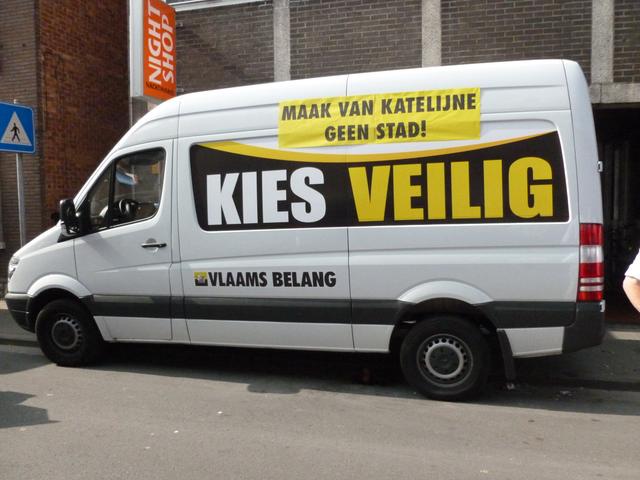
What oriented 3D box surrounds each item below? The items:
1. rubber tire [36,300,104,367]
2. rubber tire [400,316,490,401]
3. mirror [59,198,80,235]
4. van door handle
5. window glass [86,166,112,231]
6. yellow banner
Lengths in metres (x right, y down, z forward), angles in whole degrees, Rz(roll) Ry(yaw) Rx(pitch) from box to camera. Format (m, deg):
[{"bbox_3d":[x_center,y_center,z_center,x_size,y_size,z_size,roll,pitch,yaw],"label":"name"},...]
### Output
[{"bbox_3d":[-2.495,0.922,5.238,0.690,0.690,0.225,0,3,16],"label":"rubber tire"},{"bbox_3d":[1.033,0.953,4.244,0.690,0.690,0.225,0,3,16],"label":"rubber tire"},{"bbox_3d":[-2.380,-0.223,4.910,0.130,0.350,0.200,0,3,16],"label":"mirror"},{"bbox_3d":[-1.543,0.051,4.811,0.245,0.050,0.050,0,3,16],"label":"van door handle"},{"bbox_3d":[-2.145,-0.418,5.037,0.275,0.640,0.030,0,-5,16],"label":"window glass"},{"bbox_3d":[0.454,-0.991,4.287,1.660,0.400,0.030,0,-3,16],"label":"yellow banner"}]

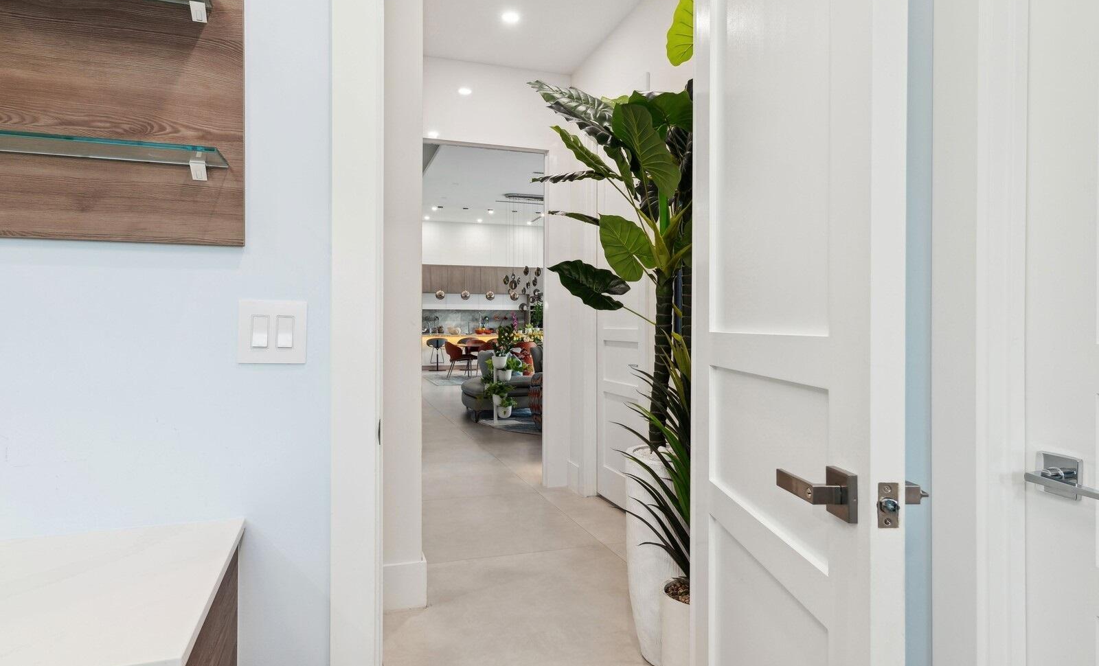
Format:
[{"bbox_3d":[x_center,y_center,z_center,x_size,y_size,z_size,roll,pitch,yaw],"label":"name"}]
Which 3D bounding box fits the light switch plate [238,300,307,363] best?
[{"bbox_3d":[-0.549,-0.002,1.270,0.124,0.125,0.008,0,0,-18],"label":"light switch plate"}]

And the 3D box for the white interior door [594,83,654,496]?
[{"bbox_3d":[0.495,-0.074,4.165,0.050,2.460,0.870,0,0,-18],"label":"white interior door"}]

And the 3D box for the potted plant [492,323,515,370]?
[{"bbox_3d":[-0.567,0.171,7.975,0.280,0.570,0.270,0,0,0],"label":"potted plant"}]

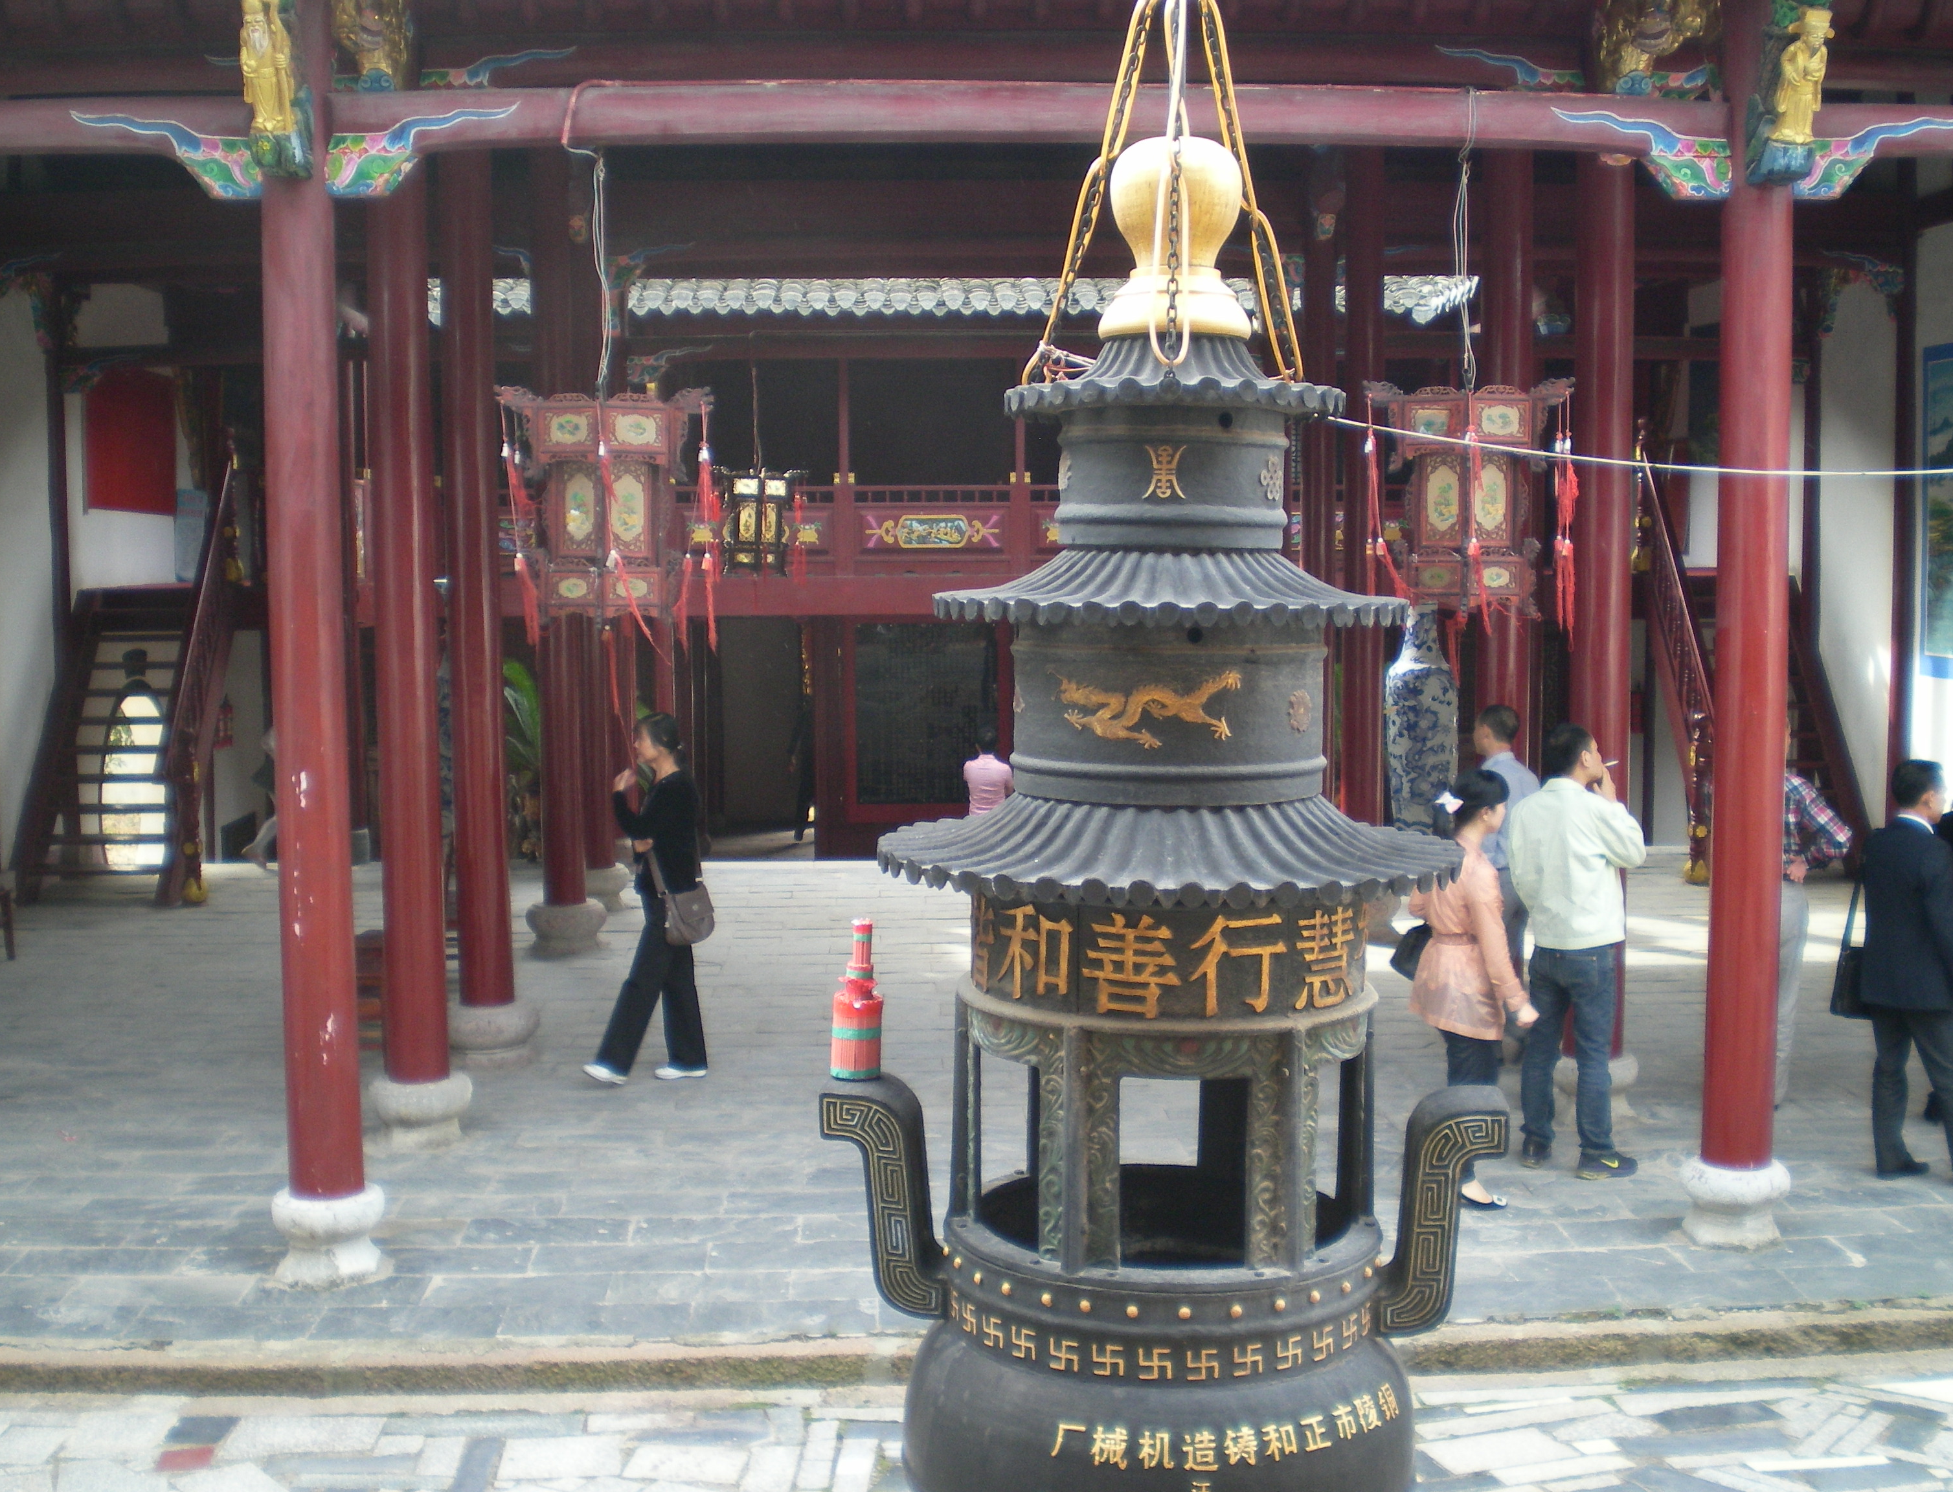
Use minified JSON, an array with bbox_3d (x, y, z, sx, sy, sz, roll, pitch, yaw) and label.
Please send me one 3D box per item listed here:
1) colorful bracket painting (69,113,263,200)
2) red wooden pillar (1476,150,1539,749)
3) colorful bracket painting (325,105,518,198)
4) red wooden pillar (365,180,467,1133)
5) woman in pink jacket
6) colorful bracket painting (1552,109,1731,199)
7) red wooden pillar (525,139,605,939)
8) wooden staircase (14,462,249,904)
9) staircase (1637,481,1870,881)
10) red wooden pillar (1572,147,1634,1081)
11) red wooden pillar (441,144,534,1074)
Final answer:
[{"bbox_3d":[-2.506,-1.825,6.752,0.600,0.285,0.130,-1,5,-3],"label":"colorful bracket painting"},{"bbox_3d":[2.472,-0.911,10.306,0.250,4.133,0.250,-1,5,-3],"label":"red wooden pillar"},{"bbox_3d":[-1.763,-1.891,6.928,0.614,0.294,0.120,-1,5,-3],"label":"colorful bracket painting"},{"bbox_3d":[-2.288,-0.641,8.735,0.420,4.500,0.420,-1,5,-3],"label":"red wooden pillar"},{"bbox_3d":[1.787,0.871,7.882,0.360,1.580,0.460,-3,6,-30],"label":"woman in pink jacket"},{"bbox_3d":[2.135,-1.896,7.008,0.580,0.290,0.130,-1,5,-3],"label":"colorful bracket painting"},{"bbox_3d":[-2.471,-1.227,12.876,0.440,4.894,0.440,-1,5,-3],"label":"red wooden pillar"},{"bbox_3d":[-5.959,-0.511,15.376,1.354,3.056,1.692,-1,5,-3],"label":"wooden staircase"},{"bbox_3d":[5.476,-0.615,15.698,1.324,3.016,1.642,-1,5,-3],"label":"staircase"},{"bbox_3d":[2.539,-0.641,8.872,0.250,3.906,0.250,-1,5,-3],"label":"red wooden pillar"},{"bbox_3d":[-2.339,-0.865,10.171,0.430,4.700,0.430,-1,5,-3],"label":"red wooden pillar"}]

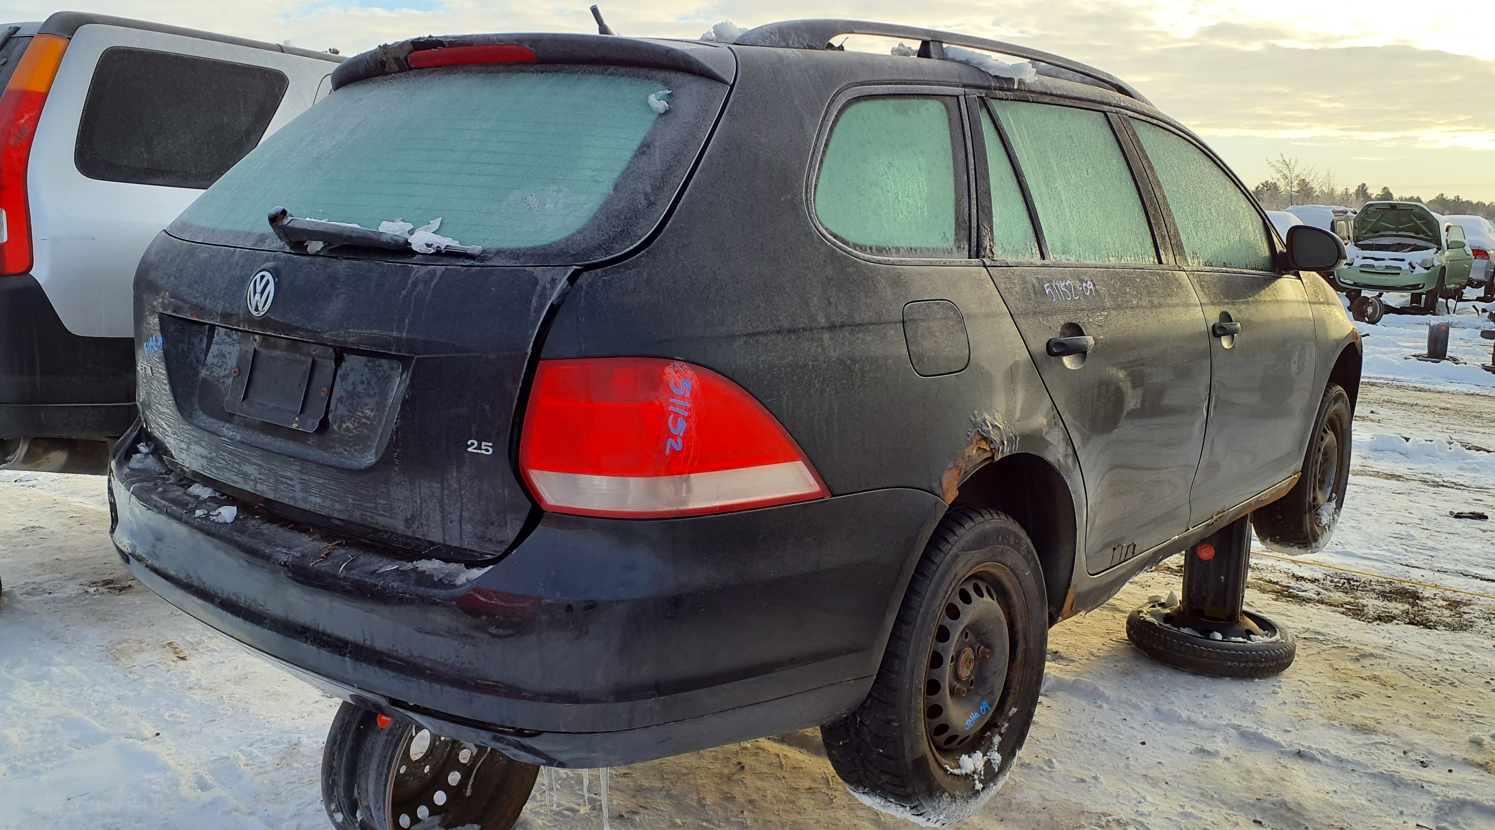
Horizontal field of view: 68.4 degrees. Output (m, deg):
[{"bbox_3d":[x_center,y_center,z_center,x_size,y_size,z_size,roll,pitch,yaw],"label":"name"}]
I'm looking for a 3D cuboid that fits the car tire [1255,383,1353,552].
[{"bbox_3d":[2.107,0.194,4.180,0.200,0.635,0.635,9,13,43],"label":"car tire"}]

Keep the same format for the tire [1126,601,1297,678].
[{"bbox_3d":[1.617,0.772,3.853,0.550,0.105,0.550,0,10,0],"label":"tire"}]

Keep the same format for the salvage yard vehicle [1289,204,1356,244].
[{"bbox_3d":[15.010,-4.757,29.000,1.850,1.750,4.600,8,13,38],"label":"salvage yard vehicle"}]

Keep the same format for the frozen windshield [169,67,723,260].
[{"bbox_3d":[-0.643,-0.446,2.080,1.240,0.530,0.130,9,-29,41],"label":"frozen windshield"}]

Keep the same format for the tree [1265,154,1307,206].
[{"bbox_3d":[53.896,-22.831,110.000,3.900,7.000,3.900,5,11,26],"label":"tree"}]

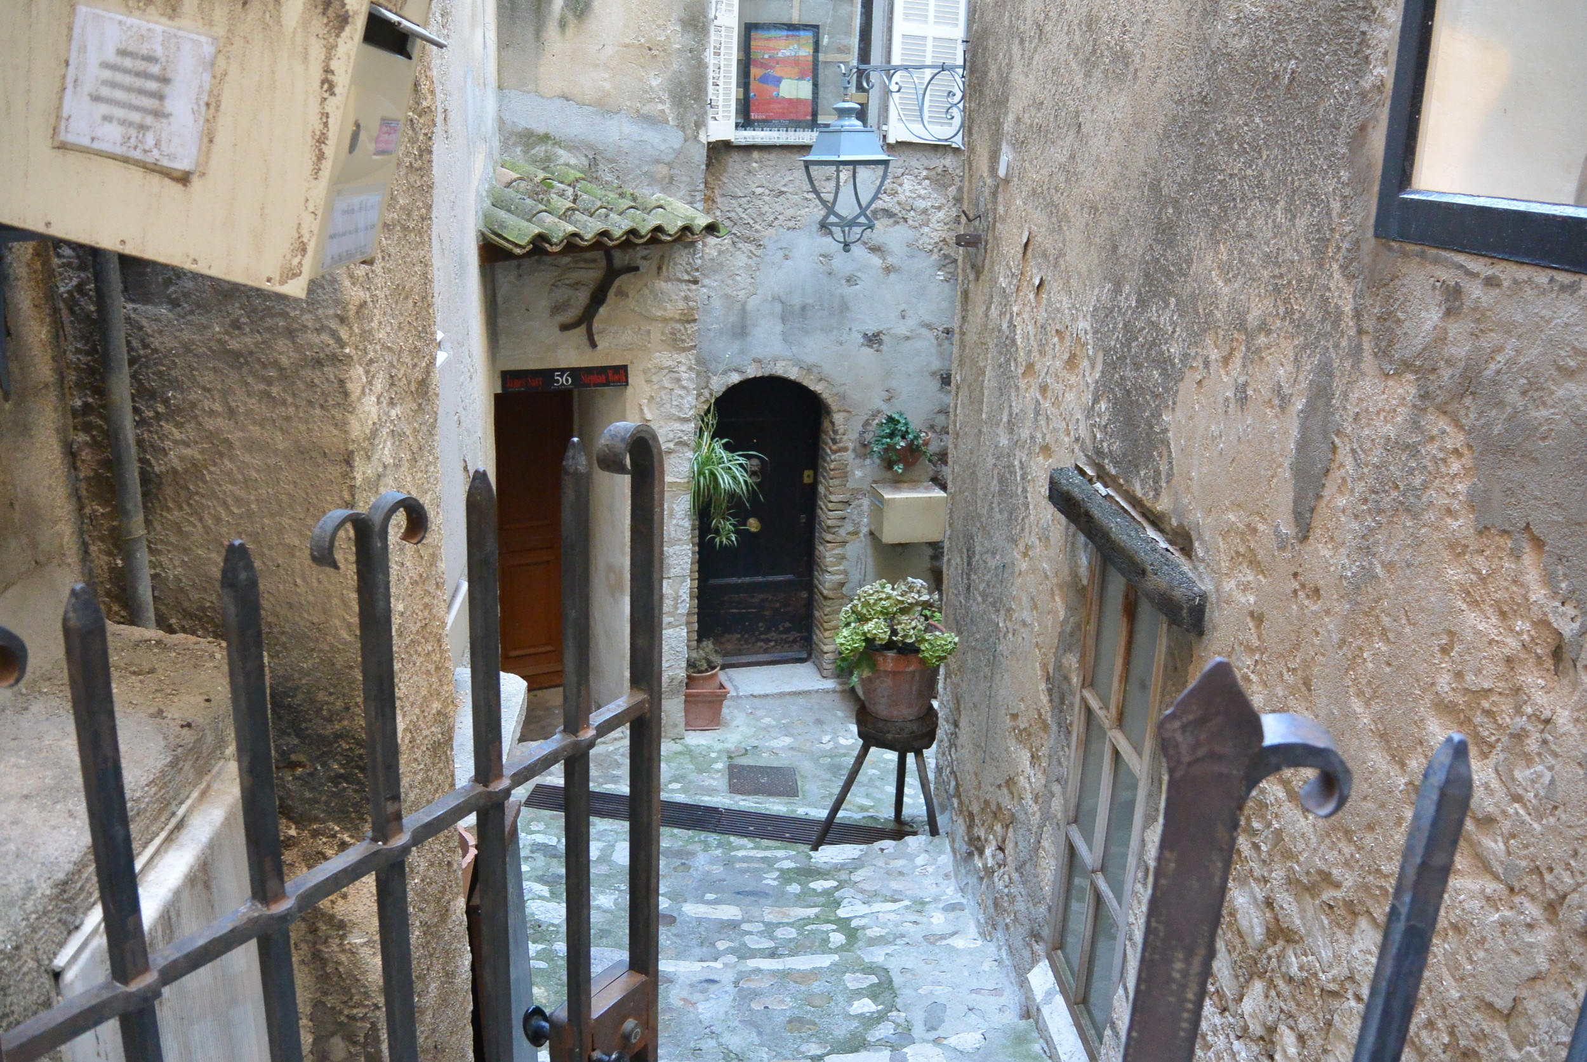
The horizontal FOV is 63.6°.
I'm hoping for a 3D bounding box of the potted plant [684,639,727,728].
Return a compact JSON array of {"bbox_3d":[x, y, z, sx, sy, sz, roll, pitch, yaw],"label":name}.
[{"bbox_3d":[-0.539,0.883,7.494,0.260,0.500,0.260,-4,19,-18],"label":"potted plant"}]

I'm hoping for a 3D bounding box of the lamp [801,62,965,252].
[{"bbox_3d":[0.412,-1.741,5.950,0.740,0.860,0.430,1,18,-5],"label":"lamp"}]

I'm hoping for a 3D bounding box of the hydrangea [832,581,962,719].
[{"bbox_3d":[0.499,0.555,6.100,0.560,0.633,0.500,2,18,0],"label":"hydrangea"}]

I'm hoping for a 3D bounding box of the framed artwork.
[{"bbox_3d":[-0.063,-2.448,6.892,0.420,0.545,0.025,-4,19,-18],"label":"framed artwork"}]

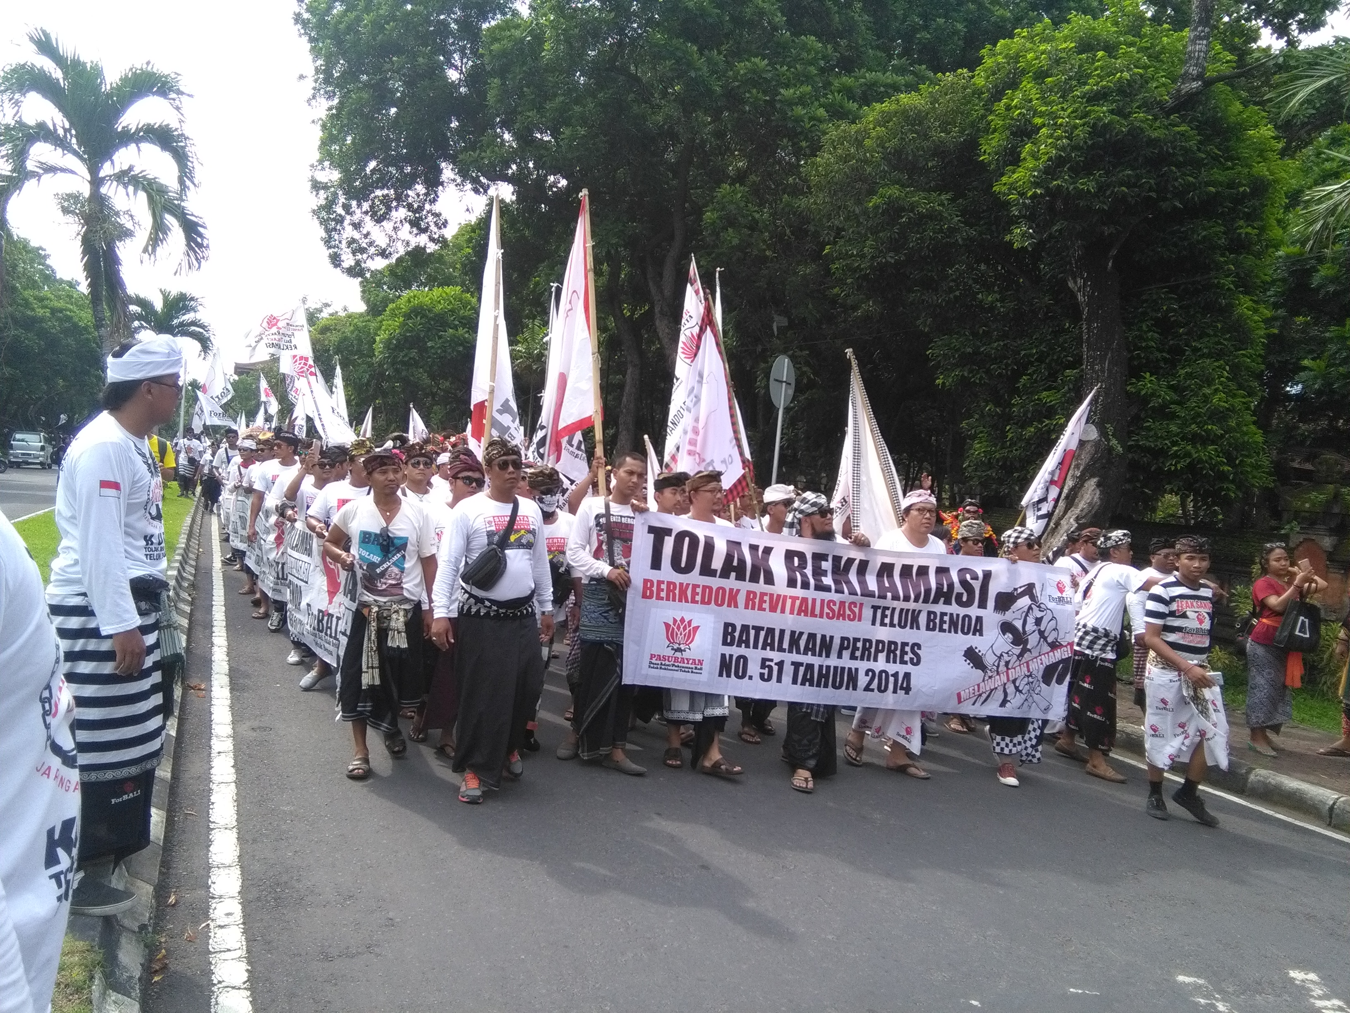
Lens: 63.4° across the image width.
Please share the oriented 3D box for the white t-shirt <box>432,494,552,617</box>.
[{"bbox_3d":[-0.938,0.251,5.600,0.540,0.620,0.300,4,2,-27],"label":"white t-shirt"}]

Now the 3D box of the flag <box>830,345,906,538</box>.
[{"bbox_3d":[1.304,-0.390,7.400,0.520,1.330,0.300,6,2,10],"label":"flag"}]

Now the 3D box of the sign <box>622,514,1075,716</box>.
[{"bbox_3d":[1.144,0.713,6.698,2.980,1.000,0.140,7,1,-16],"label":"sign"}]

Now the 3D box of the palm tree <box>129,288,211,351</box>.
[{"bbox_3d":[-16.950,-4.120,36.000,3.000,6.200,3.000,5,2,-25],"label":"palm tree"}]

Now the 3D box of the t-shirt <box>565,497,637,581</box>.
[{"bbox_3d":[-0.395,0.190,6.250,0.460,0.530,0.310,3,3,-33],"label":"t-shirt"}]

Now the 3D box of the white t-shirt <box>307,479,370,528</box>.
[{"bbox_3d":[-2.317,0.139,7.800,0.560,0.660,0.300,5,2,-22],"label":"white t-shirt"}]

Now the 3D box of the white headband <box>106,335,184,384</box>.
[{"bbox_3d":[-1.624,-0.451,3.350,0.235,0.150,0.195,2,2,-21],"label":"white headband"}]

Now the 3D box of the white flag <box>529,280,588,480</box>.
[{"bbox_3d":[-0.854,-0.877,8.000,0.420,1.520,0.270,4,2,-15],"label":"white flag"}]

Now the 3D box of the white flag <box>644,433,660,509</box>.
[{"bbox_3d":[-0.154,-0.211,7.400,0.200,0.650,0.180,4,2,-23],"label":"white flag"}]

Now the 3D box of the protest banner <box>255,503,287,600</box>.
[{"bbox_3d":[-3.620,0.402,9.800,0.150,0.850,2.000,5,2,-28],"label":"protest banner"}]

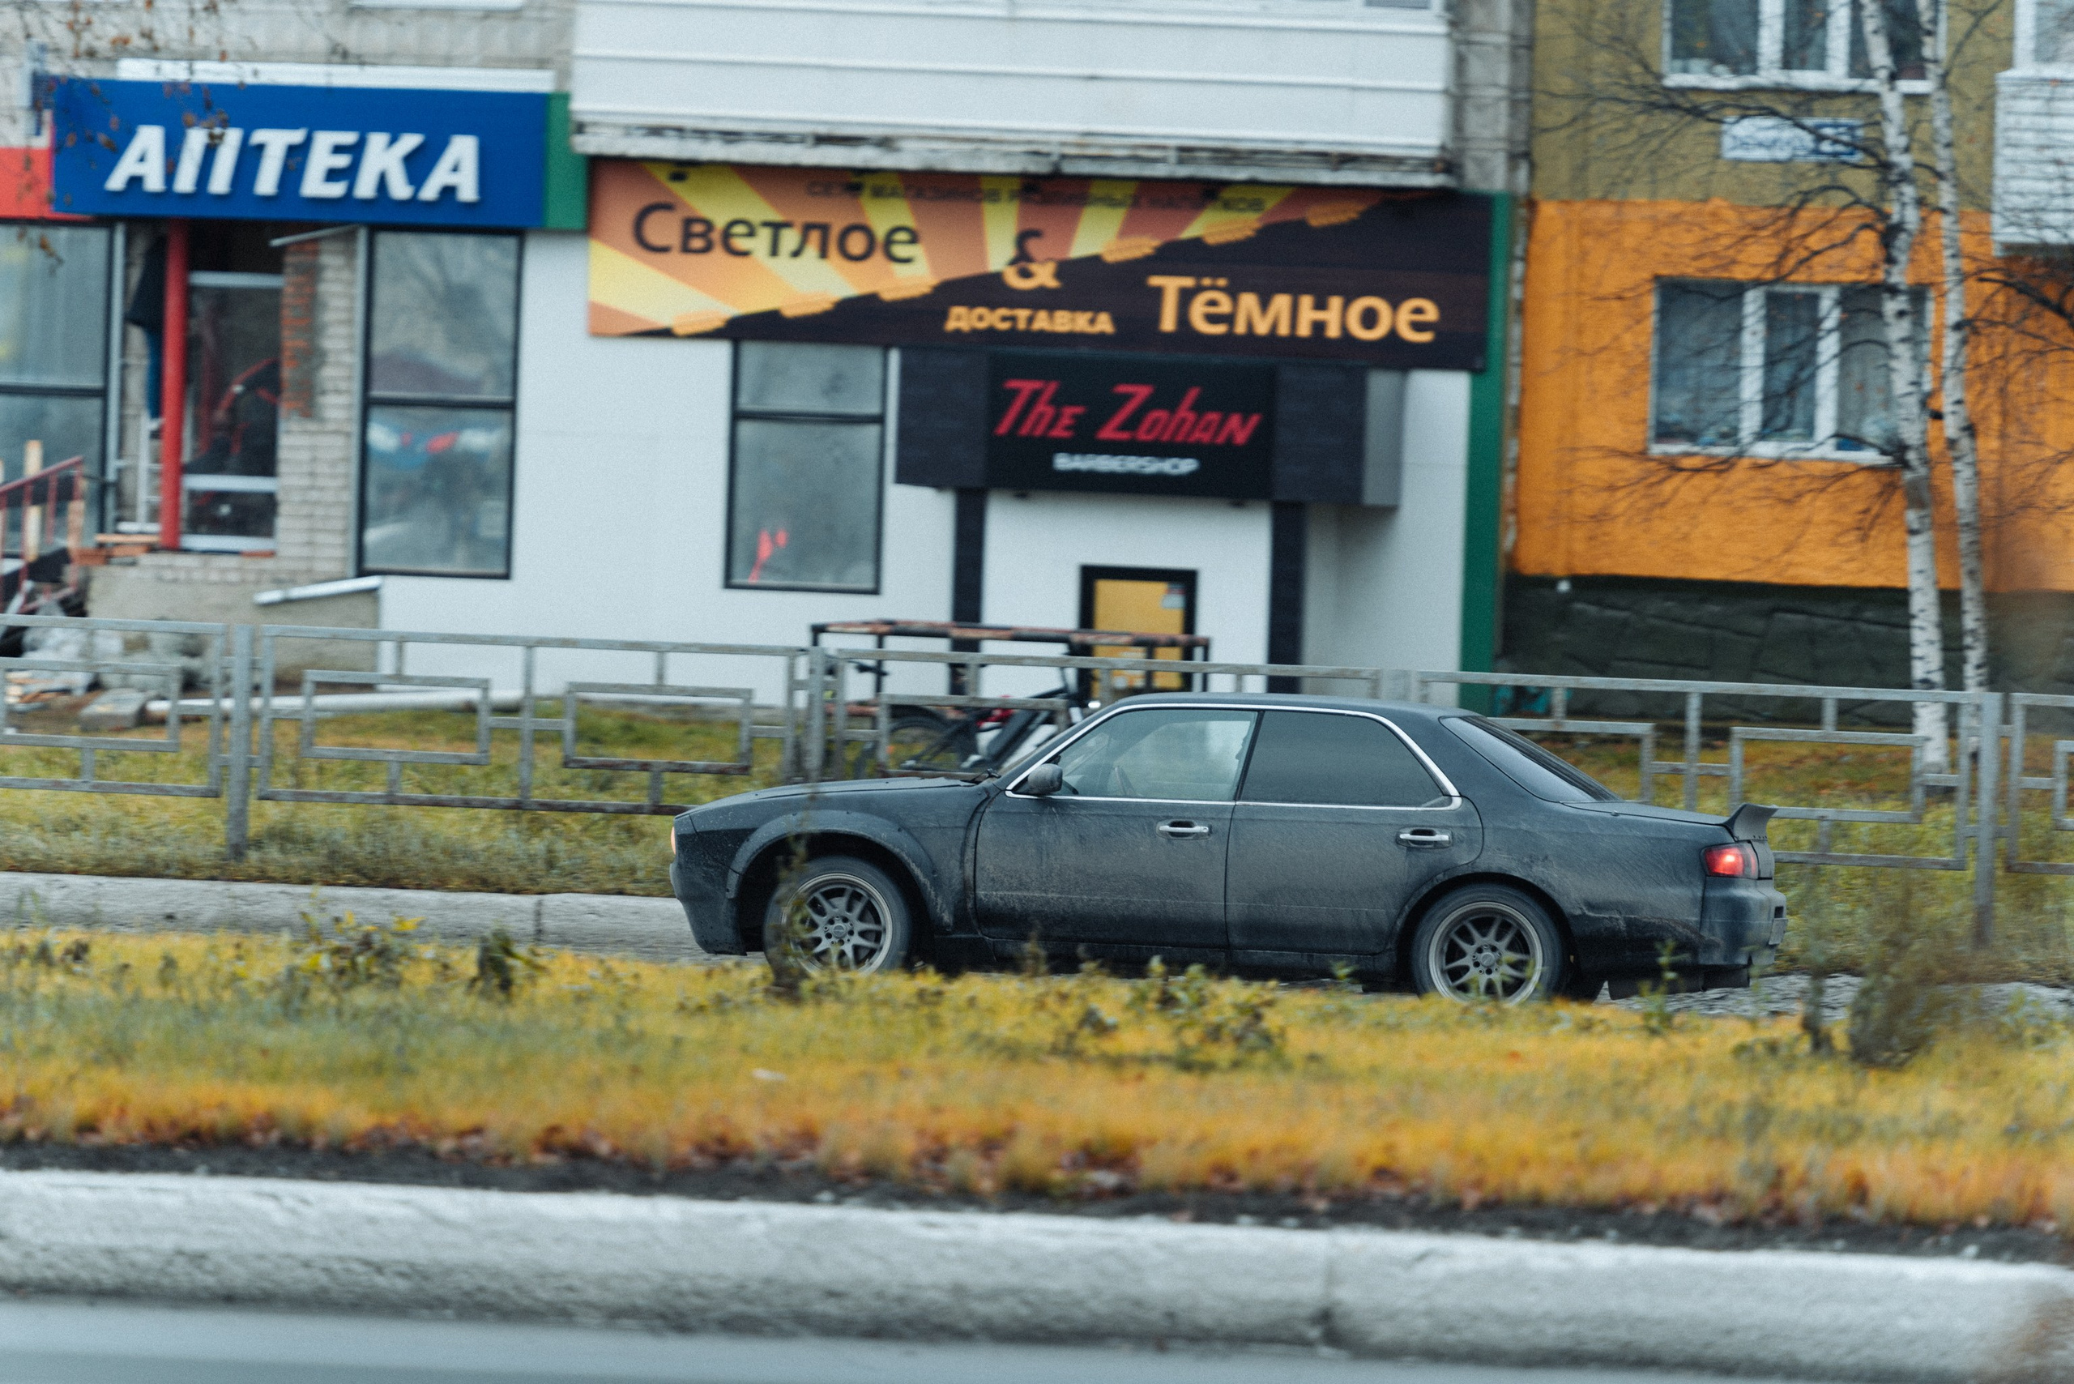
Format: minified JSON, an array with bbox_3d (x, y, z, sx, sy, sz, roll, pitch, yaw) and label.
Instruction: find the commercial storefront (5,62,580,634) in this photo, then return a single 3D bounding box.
[{"bbox_3d":[-5.479,-2.400,76.286,4.382,4.305,1.800,2,1,10],"label":"commercial storefront"}]

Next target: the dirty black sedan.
[{"bbox_3d":[0.892,0.673,43.567,4.600,1.385,1.760,2,1,9],"label":"dirty black sedan"}]

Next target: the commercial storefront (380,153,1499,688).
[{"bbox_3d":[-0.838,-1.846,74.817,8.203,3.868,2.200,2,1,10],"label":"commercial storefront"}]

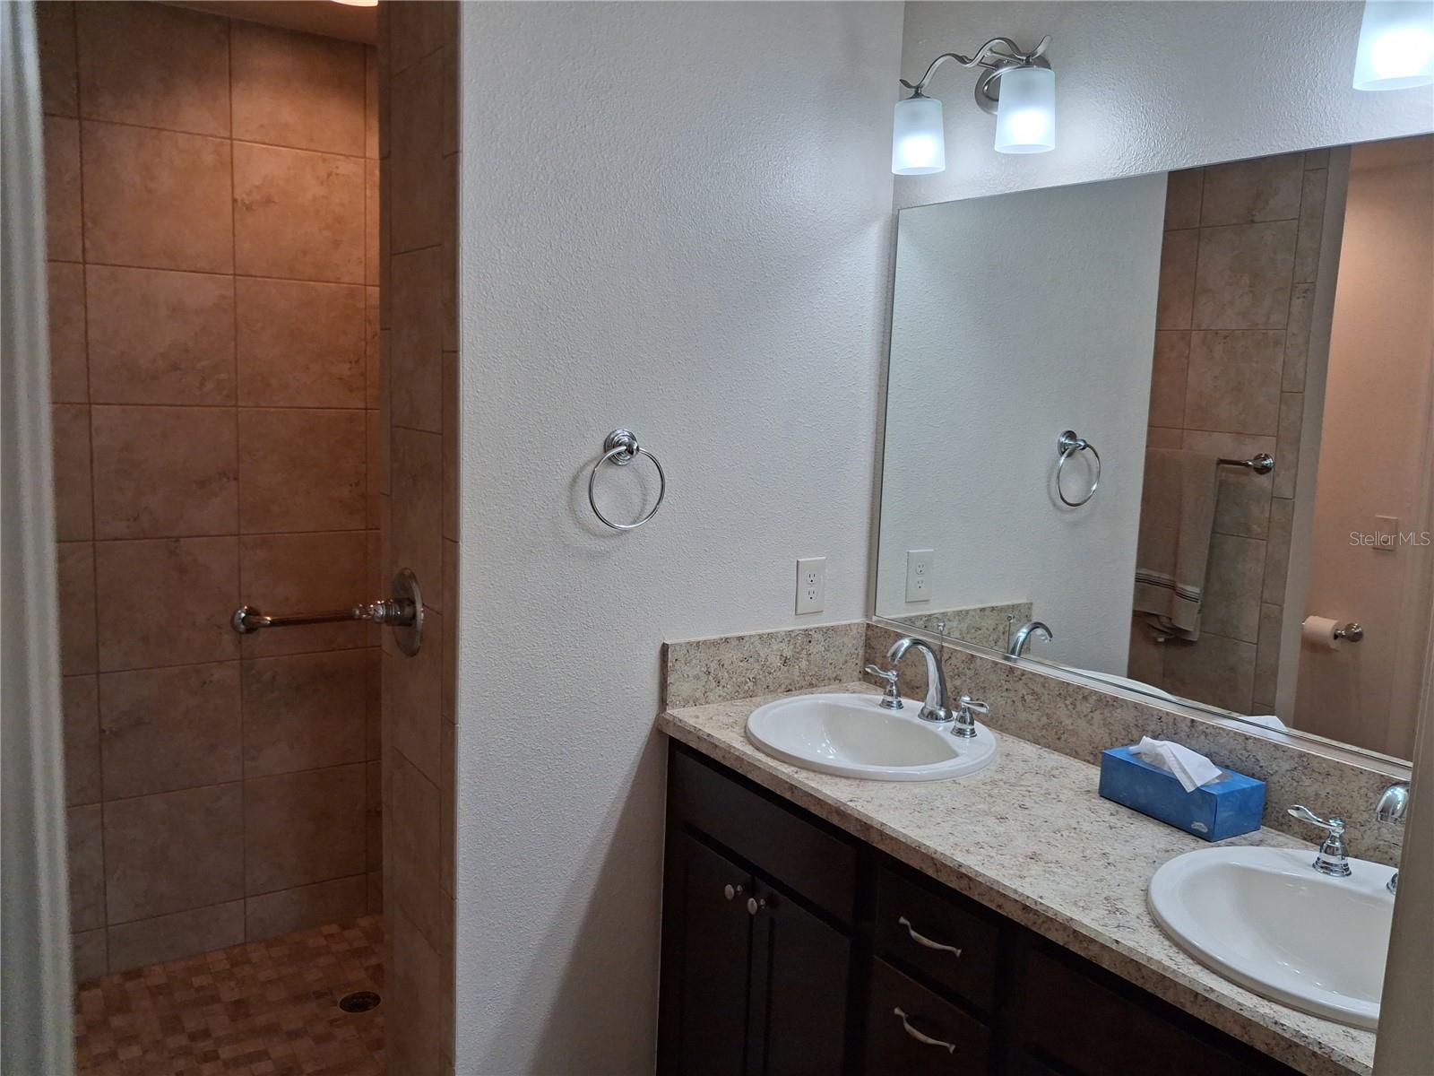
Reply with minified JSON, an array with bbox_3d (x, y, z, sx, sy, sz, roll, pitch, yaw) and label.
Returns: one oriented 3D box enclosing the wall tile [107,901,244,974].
[{"bbox_3d":[-1.449,1.067,3.014,0.334,0.131,0.010,-3,9,-34],"label":"wall tile"}]

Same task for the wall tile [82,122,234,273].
[{"bbox_3d":[-1.348,-0.818,2.705,0.328,0.328,0.010,-3,9,-35],"label":"wall tile"}]

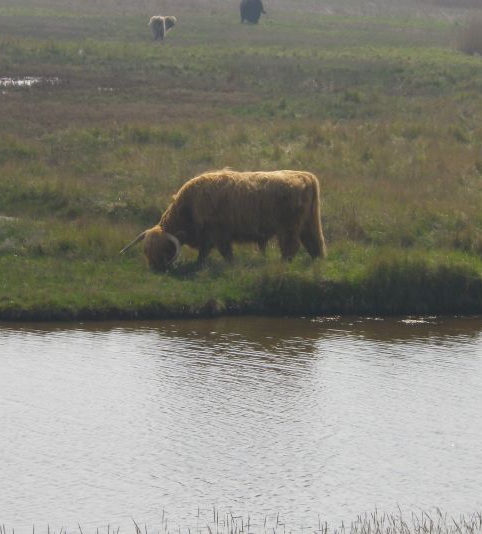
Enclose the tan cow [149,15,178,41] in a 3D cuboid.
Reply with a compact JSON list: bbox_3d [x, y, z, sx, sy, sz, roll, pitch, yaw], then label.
[{"bbox_3d":[-3.651,-11.070,164.000,0.950,1.210,2.100,1,5,15],"label":"tan cow"}]

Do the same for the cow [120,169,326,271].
[{"bbox_3d":[-0.218,-0.599,44.000,2.450,1.240,0.850,-1,5,-13],"label":"cow"}]

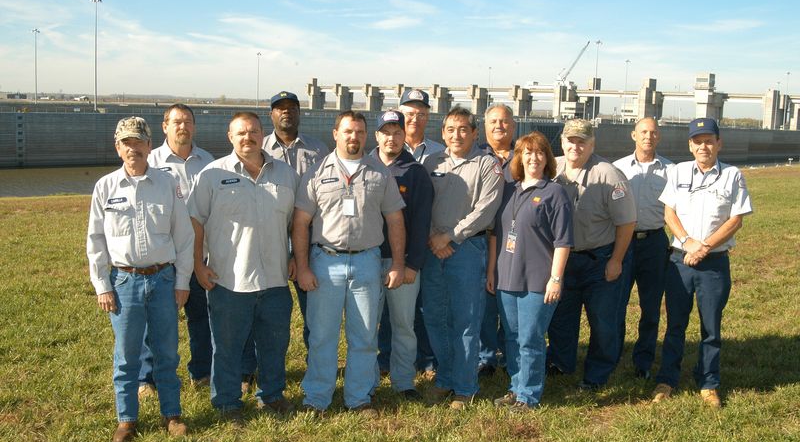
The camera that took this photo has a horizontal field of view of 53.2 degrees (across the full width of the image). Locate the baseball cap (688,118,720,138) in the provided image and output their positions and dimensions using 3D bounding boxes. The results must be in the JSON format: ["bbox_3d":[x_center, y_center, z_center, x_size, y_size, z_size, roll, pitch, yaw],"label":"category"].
[{"bbox_3d":[1.853,-0.569,4.865,0.190,0.130,0.270,7,9,32],"label":"baseball cap"}]

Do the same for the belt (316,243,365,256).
[{"bbox_3d":[-0.316,0.164,4.676,0.390,0.070,0.270,1,8,-3],"label":"belt"}]

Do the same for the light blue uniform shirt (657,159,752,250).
[{"bbox_3d":[1.895,-0.094,4.957,0.560,0.573,0.320,5,9,24],"label":"light blue uniform shirt"}]

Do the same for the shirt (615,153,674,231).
[{"bbox_3d":[1.621,-0.191,5.300,0.460,0.550,0.280,5,9,24],"label":"shirt"}]

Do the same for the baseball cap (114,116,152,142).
[{"bbox_3d":[-1.385,-0.475,4.154,0.195,0.135,0.270,-1,8,-20],"label":"baseball cap"}]

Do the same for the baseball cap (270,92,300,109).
[{"bbox_3d":[-0.696,-0.732,4.856,0.185,0.125,0.260,1,8,-4],"label":"baseball cap"}]

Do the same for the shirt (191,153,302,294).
[{"bbox_3d":[-0.899,0.008,4.590,0.600,0.812,0.380,-1,8,-17],"label":"shirt"}]

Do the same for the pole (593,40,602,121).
[{"bbox_3d":[59.000,-41.590,240.000,2.300,25.477,2.300,2,8,0],"label":"pole"}]

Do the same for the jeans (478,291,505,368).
[{"bbox_3d":[0.709,0.520,5.472,0.380,0.980,0.300,3,8,9],"label":"jeans"}]

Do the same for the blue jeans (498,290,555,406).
[{"bbox_3d":[0.771,0.672,4.910,0.350,0.950,0.320,7,9,30],"label":"blue jeans"}]

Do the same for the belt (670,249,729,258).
[{"bbox_3d":[1.901,0.209,5.074,0.360,0.050,0.270,5,9,22],"label":"belt"}]

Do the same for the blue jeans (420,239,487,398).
[{"bbox_3d":[0.329,0.594,4.917,0.410,0.997,0.320,6,9,26],"label":"blue jeans"}]

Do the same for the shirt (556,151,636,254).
[{"bbox_3d":[1.267,-0.123,5.233,0.540,0.650,0.340,8,10,38],"label":"shirt"}]

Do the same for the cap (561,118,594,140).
[{"bbox_3d":[1.119,-0.581,5.020,0.185,0.140,0.265,5,8,20],"label":"cap"}]

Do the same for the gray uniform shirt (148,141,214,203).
[{"bbox_3d":[-1.309,-0.142,4.800,0.500,0.680,0.290,-1,8,-18],"label":"gray uniform shirt"}]

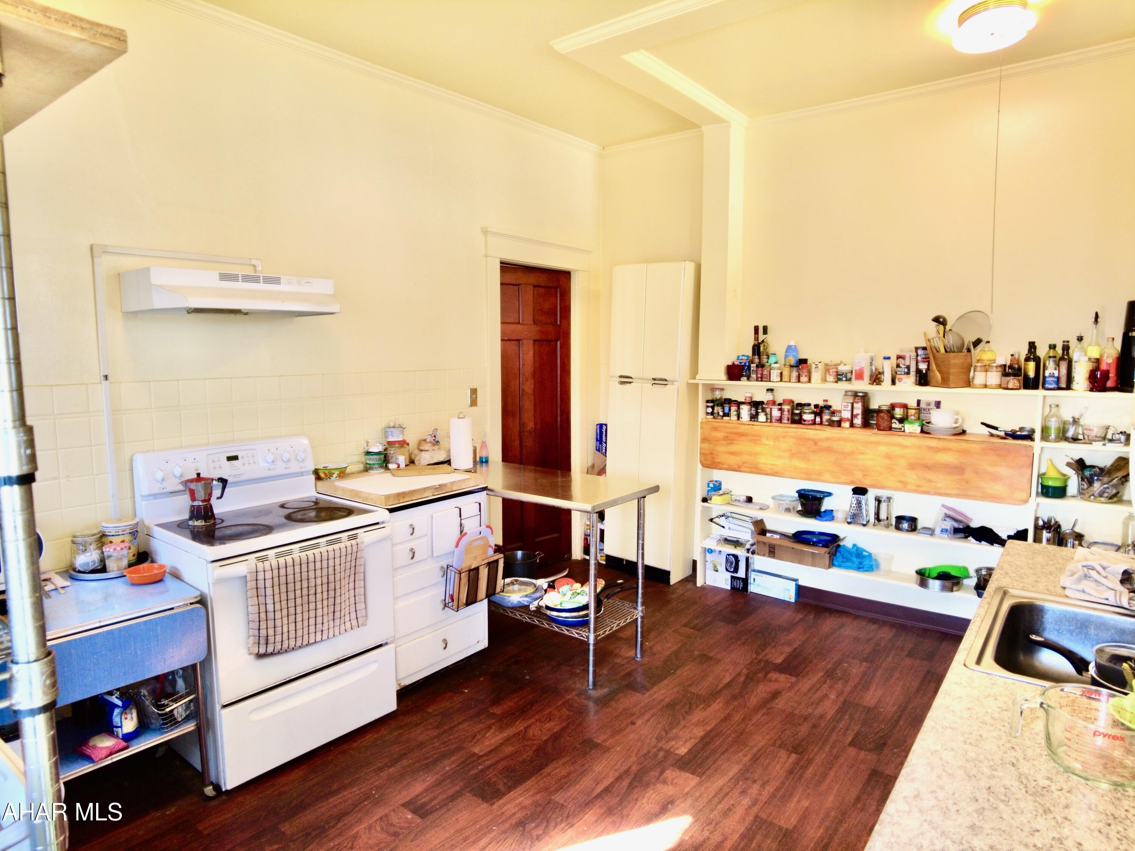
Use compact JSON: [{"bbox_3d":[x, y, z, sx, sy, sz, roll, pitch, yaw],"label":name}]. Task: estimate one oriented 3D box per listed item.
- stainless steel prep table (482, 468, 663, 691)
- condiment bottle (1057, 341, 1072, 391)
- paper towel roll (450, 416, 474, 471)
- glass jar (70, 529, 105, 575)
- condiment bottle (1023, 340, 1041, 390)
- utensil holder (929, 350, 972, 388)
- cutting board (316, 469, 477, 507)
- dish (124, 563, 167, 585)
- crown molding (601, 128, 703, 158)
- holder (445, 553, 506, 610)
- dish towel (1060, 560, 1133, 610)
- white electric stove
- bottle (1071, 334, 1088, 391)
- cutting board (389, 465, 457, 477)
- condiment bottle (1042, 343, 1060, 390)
[{"bbox_3d":[-0.172,0.750,3.652,1.240,0.894,0.600,5,9,38],"label":"stainless steel prep table"},{"bbox_3d":[2.441,-0.294,3.216,0.042,0.238,0.042,-3,7,-23],"label":"condiment bottle"},{"bbox_3d":[-0.638,0.114,3.959,0.135,0.295,0.135,0,7,0],"label":"paper towel roll"},{"bbox_3d":[-1.771,0.466,2.424,0.100,0.140,0.100,5,9,38],"label":"glass jar"},{"bbox_3d":[2.374,-0.308,3.344,0.078,0.245,0.078,5,8,40],"label":"condiment bottle"},{"bbox_3d":[2.067,-0.307,3.530,0.135,0.190,0.135,-2,7,-15],"label":"utensil holder"},{"bbox_3d":[-0.871,0.300,3.351,0.540,0.050,0.575,5,8,40],"label":"cutting board"},{"bbox_3d":[-1.514,0.535,2.358,0.132,0.047,0.132,5,9,38],"label":"dish"},{"bbox_3d":[0.577,-2.019,4.689,0.820,0.062,0.056,5,9,38],"label":"crown molding"},{"bbox_3d":[-0.475,0.796,3.385,0.110,0.205,0.310,5,8,40],"label":"holder"},{"bbox_3d":[1.517,0.445,1.853,0.200,0.075,0.210,5,9,38],"label":"dish towel"},{"bbox_3d":[-1.264,0.705,2.827,0.645,1.193,0.762,5,8,40],"label":"white electric stove"},{"bbox_3d":[2.550,-0.310,3.251,0.070,0.278,0.070,5,8,40],"label":"bottle"},{"bbox_3d":[-0.775,0.248,3.500,0.310,0.018,0.235,-3,7,-23],"label":"cutting board"},{"bbox_3d":[2.458,-0.299,3.320,0.073,0.239,0.073,5,8,40],"label":"condiment bottle"}]

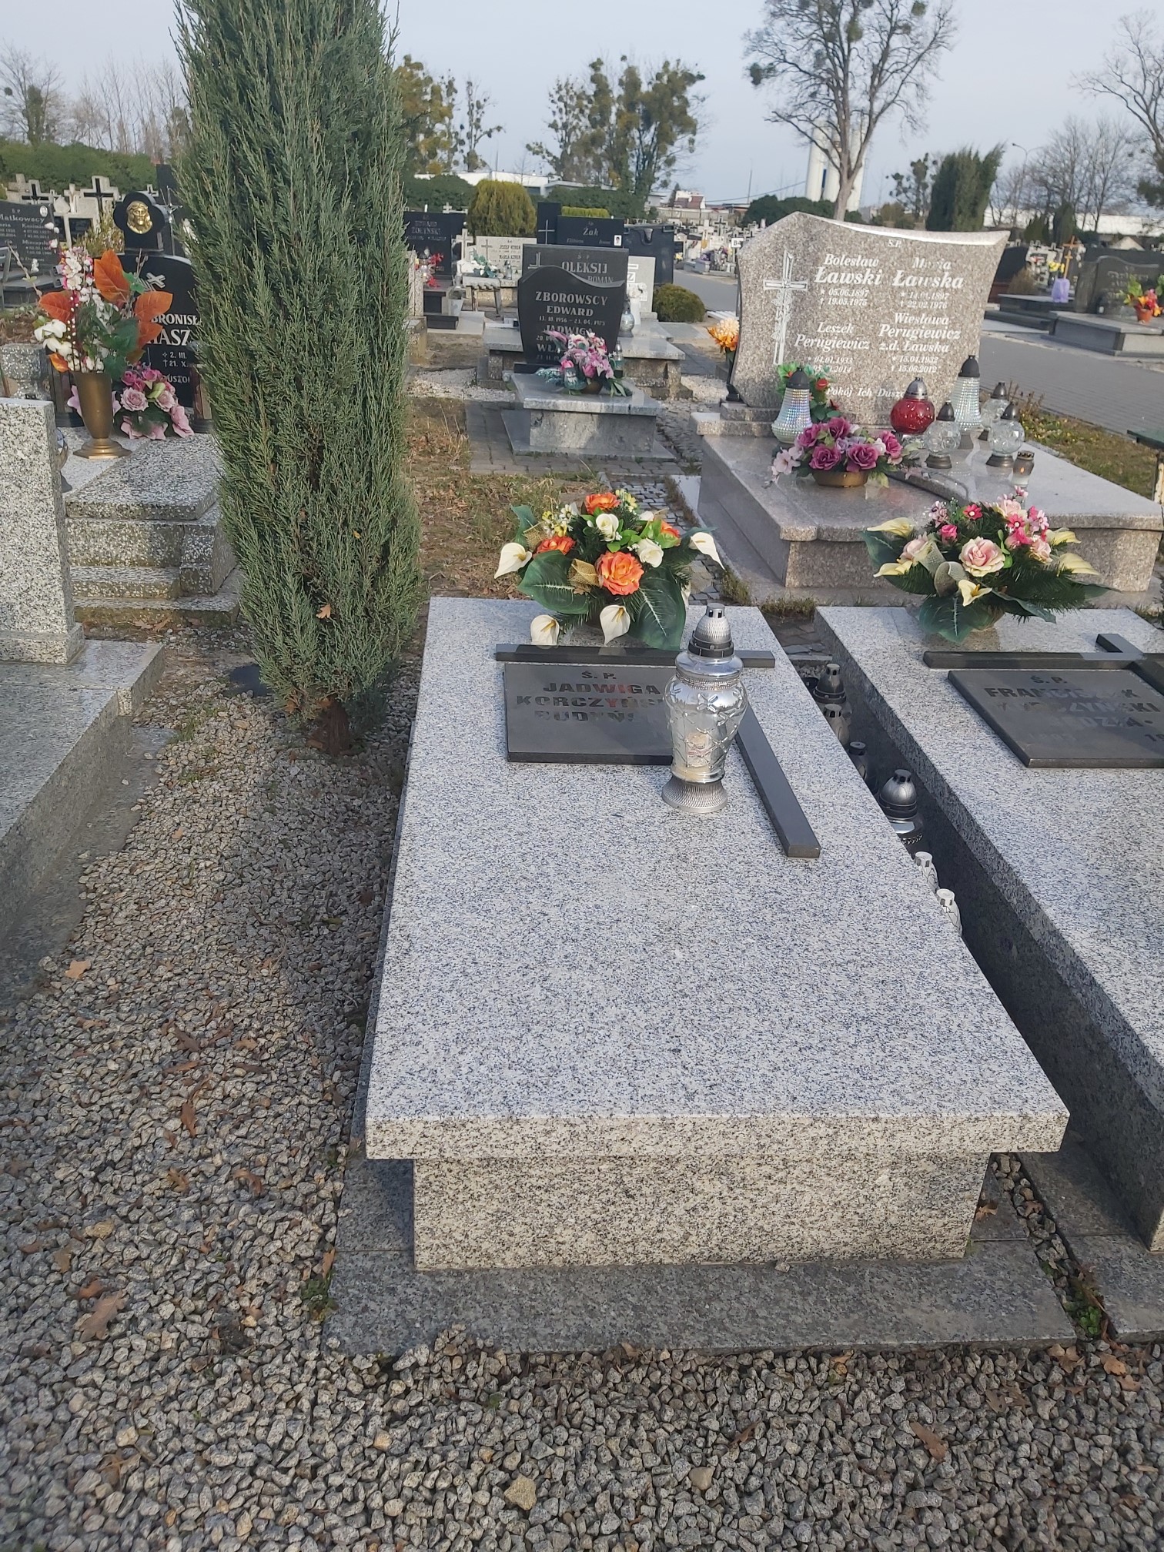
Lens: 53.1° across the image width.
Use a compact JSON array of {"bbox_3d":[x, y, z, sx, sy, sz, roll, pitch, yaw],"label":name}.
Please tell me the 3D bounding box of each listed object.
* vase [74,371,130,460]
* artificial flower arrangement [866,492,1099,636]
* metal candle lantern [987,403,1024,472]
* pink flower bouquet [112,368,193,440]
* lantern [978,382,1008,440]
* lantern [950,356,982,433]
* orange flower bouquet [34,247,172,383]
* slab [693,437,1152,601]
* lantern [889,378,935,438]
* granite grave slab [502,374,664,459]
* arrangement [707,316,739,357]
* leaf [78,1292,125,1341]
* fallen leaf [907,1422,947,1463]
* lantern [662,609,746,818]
[{"bbox_3d":[-1.801,-1.356,4.364,0.207,0.300,0.207,0,27,-5],"label":"vase"},{"bbox_3d":[1.065,-0.561,3.090,0.600,0.355,0.420,0,27,-6],"label":"artificial flower arrangement"},{"bbox_3d":[2.000,-1.614,5.505,0.161,0.276,0.161,0,26,-8],"label":"metal candle lantern"},{"bbox_3d":[-1.745,-1.498,4.707,0.333,0.247,0.279,0,27,-5],"label":"pink flower bouquet"},{"bbox_3d":[1.980,-1.737,5.529,0.155,0.253,0.155,0,27,-5],"label":"lantern"},{"bbox_3d":[1.889,-1.843,5.630,0.180,0.342,0.180,0,27,-5],"label":"lantern"},{"bbox_3d":[-1.658,-1.595,4.030,0.460,0.430,0.360,0,27,-6],"label":"orange flower bouquet"},{"bbox_3d":[1.529,-1.254,5.498,1.720,0.386,1.702,0,26,-8],"label":"slab"},{"bbox_3d":[1.610,-1.793,5.680,0.210,0.274,0.210,0,27,-6],"label":"lantern"},{"bbox_3d":[-0.001,-2.055,6.603,0.828,0.257,1.170,0,27,-5],"label":"granite grave slab"},{"bbox_3d":[0.703,-2.133,5.657,0.198,0.203,0.189,0,27,-5],"label":"arrangement"},{"bbox_3d":[-0.595,0.670,1.447,0.042,0.015,0.074,12,28,17],"label":"leaf"},{"bbox_3d":[0.405,0.778,1.362,0.024,0.013,0.048,-10,30,-25],"label":"fallen leaf"},{"bbox_3d":[0.222,-0.122,2.130,0.148,0.371,0.148,0,27,-5],"label":"lantern"}]

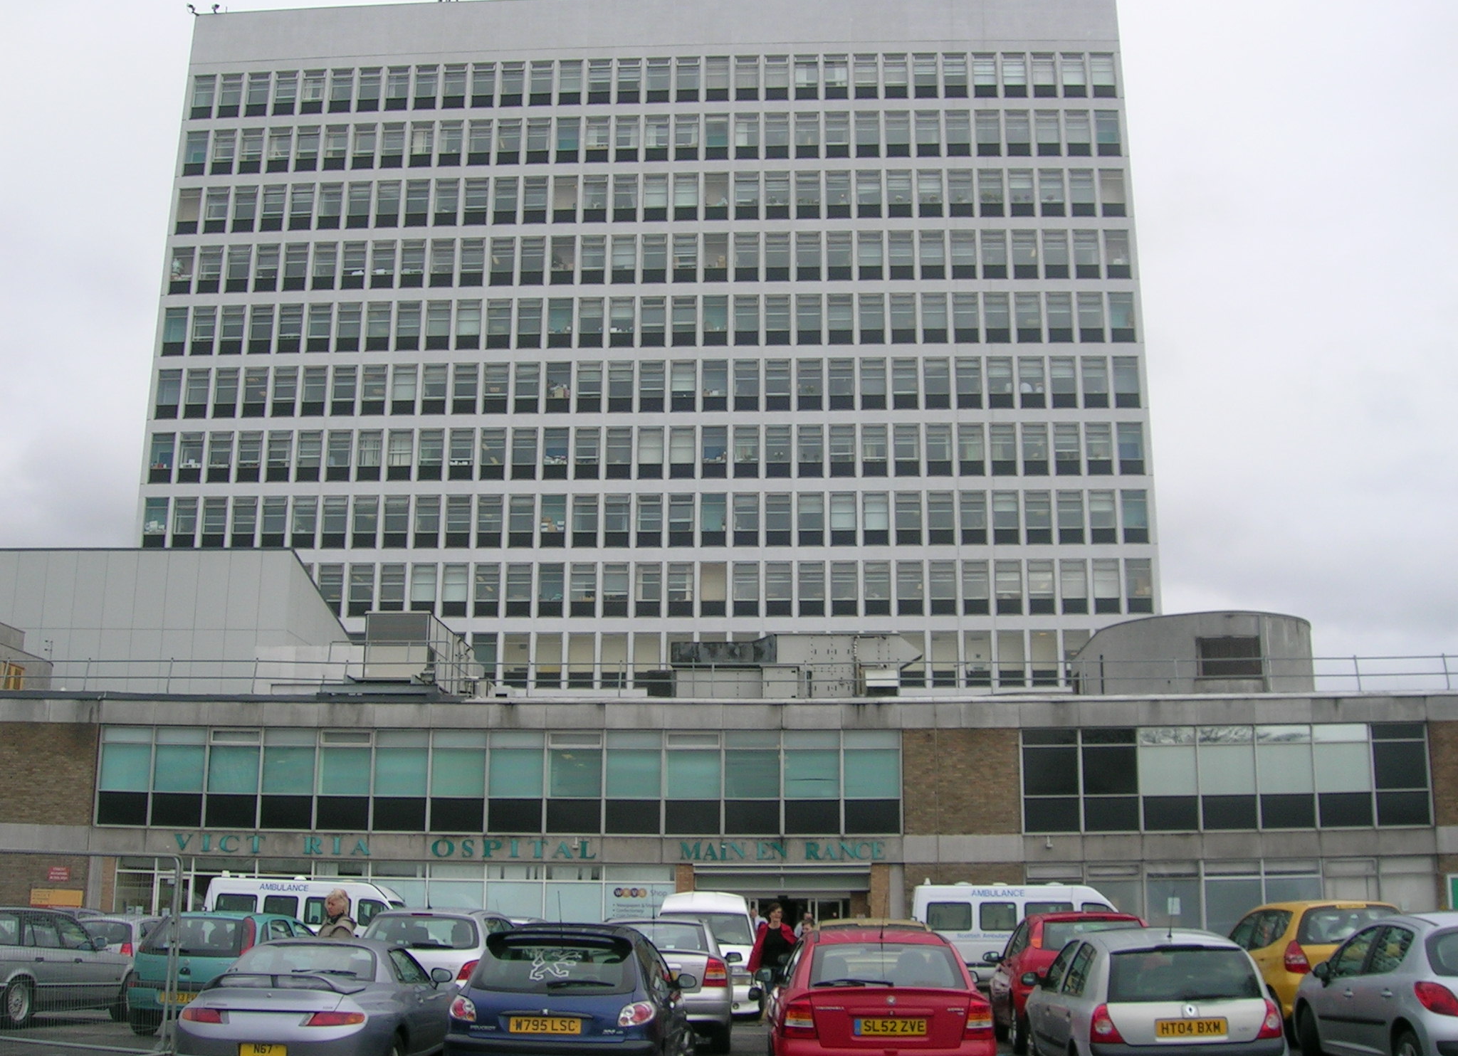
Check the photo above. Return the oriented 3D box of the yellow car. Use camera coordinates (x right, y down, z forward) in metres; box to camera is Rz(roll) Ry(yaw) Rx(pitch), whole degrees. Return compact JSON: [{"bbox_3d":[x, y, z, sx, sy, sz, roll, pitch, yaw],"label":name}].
[{"bbox_3d":[6.865,5.152,19.760,1.680,1.530,3.830,0,-13,3],"label":"yellow car"}]

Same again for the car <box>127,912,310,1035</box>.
[{"bbox_3d":[-5.789,5.331,20.155,1.650,1.440,3.820,0,-13,3],"label":"car"}]

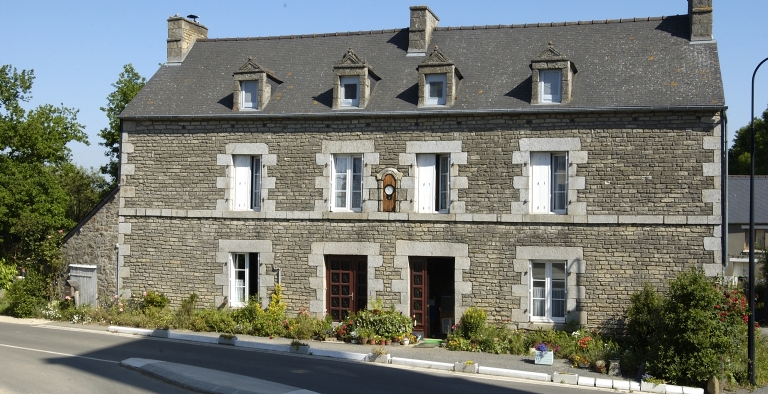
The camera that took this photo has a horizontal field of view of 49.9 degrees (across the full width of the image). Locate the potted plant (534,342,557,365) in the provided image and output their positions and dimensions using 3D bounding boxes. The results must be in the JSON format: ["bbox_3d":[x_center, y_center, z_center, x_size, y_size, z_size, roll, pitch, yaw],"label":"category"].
[{"bbox_3d":[3.750,3.622,19.180,0.480,0.500,0.450,0,0,15],"label":"potted plant"}]

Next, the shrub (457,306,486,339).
[{"bbox_3d":[2.563,3.720,24.197,0.791,1.084,0.800,0,0,13],"label":"shrub"}]

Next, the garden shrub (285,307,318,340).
[{"bbox_3d":[-2.244,3.441,22.470,0.820,0.800,0.700,0,0,15],"label":"garden shrub"}]

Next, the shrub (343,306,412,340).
[{"bbox_3d":[-0.164,3.800,24.621,1.967,1.013,1.100,0,0,13],"label":"shrub"}]

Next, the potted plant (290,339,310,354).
[{"bbox_3d":[-2.095,3.763,20.724,0.500,0.320,0.270,1,0,26],"label":"potted plant"}]

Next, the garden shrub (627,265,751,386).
[{"bbox_3d":[6.921,2.879,18.652,2.500,2.400,2.100,0,0,15],"label":"garden shrub"}]

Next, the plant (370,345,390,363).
[{"bbox_3d":[-0.068,4.224,22.190,0.540,0.450,0.260,0,0,23],"label":"plant"}]

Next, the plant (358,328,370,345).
[{"bbox_3d":[-0.530,4.095,24.349,0.370,0.475,0.350,0,0,13],"label":"plant"}]

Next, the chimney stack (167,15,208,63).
[{"bbox_3d":[-6.427,-5.021,27.397,0.530,1.480,1.900,0,0,15],"label":"chimney stack"}]

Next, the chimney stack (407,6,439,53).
[{"bbox_3d":[1.265,-4.915,25.314,0.520,1.380,1.900,0,0,15],"label":"chimney stack"}]

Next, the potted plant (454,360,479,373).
[{"bbox_3d":[2.162,4.354,21.280,0.580,0.315,0.240,0,0,23],"label":"potted plant"}]

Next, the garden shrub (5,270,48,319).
[{"bbox_3d":[-11.236,3.073,26.033,1.120,1.320,1.100,0,0,15],"label":"garden shrub"}]

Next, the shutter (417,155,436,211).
[{"bbox_3d":[1.315,-0.406,25.324,0.597,1.824,0.050,0,0,13],"label":"shutter"}]

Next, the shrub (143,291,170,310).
[{"bbox_3d":[-7.291,3.397,26.473,0.801,0.673,0.700,0,0,13],"label":"shrub"}]

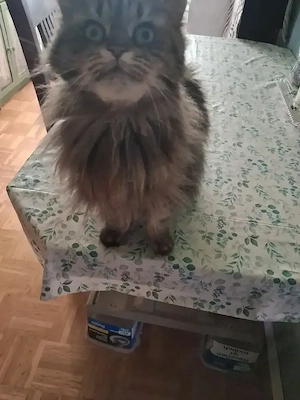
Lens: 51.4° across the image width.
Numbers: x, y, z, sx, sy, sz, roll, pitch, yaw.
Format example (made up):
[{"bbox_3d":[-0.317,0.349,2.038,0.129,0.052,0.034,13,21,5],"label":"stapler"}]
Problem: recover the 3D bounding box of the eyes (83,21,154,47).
[{"bbox_3d":[-0.030,-0.160,0.300,0.067,0.022,0.020,2,25,-7],"label":"eyes"}]

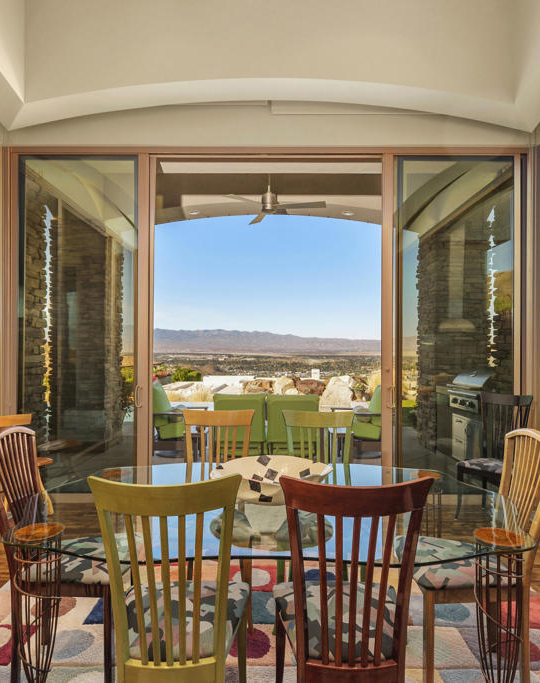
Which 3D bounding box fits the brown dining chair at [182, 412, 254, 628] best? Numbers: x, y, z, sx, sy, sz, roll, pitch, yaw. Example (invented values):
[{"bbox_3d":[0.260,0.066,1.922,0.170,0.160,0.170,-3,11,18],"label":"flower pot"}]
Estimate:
[{"bbox_3d":[-0.290,0.900,2.470,0.460,1.010,0.560,0,-1,0],"label":"brown dining chair"}]

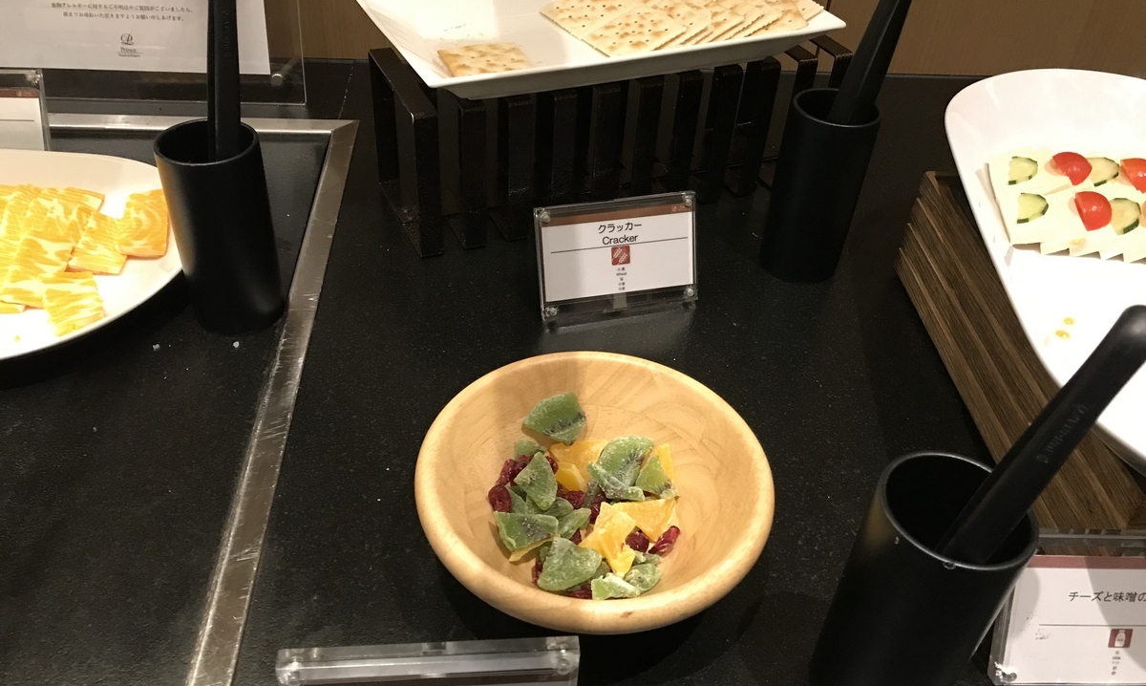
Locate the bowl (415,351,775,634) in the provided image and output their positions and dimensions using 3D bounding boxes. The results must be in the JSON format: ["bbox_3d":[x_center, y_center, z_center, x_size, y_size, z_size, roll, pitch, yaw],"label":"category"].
[{"bbox_3d":[0.007,0.073,0.392,0.144,0.064,0.144,3,40,-2],"label":"bowl"}]

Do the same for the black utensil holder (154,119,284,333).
[{"bbox_3d":[-0.192,-0.062,0.511,0.051,0.109,0.051,4,40,0],"label":"black utensil holder"}]

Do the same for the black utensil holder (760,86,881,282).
[{"bbox_3d":[0.151,-0.095,0.572,0.051,0.109,0.051,4,40,0],"label":"black utensil holder"}]

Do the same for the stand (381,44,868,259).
[{"bbox_3d":[0.028,-0.154,0.641,0.309,0.097,0.097,-14,43,-21],"label":"stand"}]

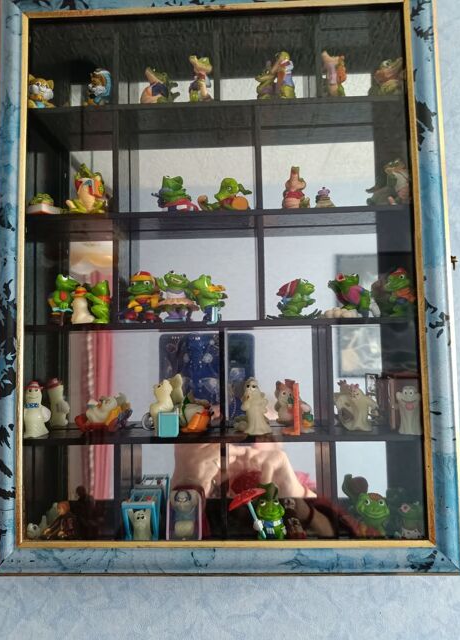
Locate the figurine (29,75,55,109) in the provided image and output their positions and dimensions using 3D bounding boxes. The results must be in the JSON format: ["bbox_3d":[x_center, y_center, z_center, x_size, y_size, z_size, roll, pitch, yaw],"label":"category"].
[{"bbox_3d":[-0.154,-0.182,0.362,0.026,0.036,0.023,1,-4,-26],"label":"figurine"}]

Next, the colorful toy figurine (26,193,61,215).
[{"bbox_3d":[-0.149,-0.088,0.355,0.025,0.021,0.027,1,-4,-26],"label":"colorful toy figurine"}]

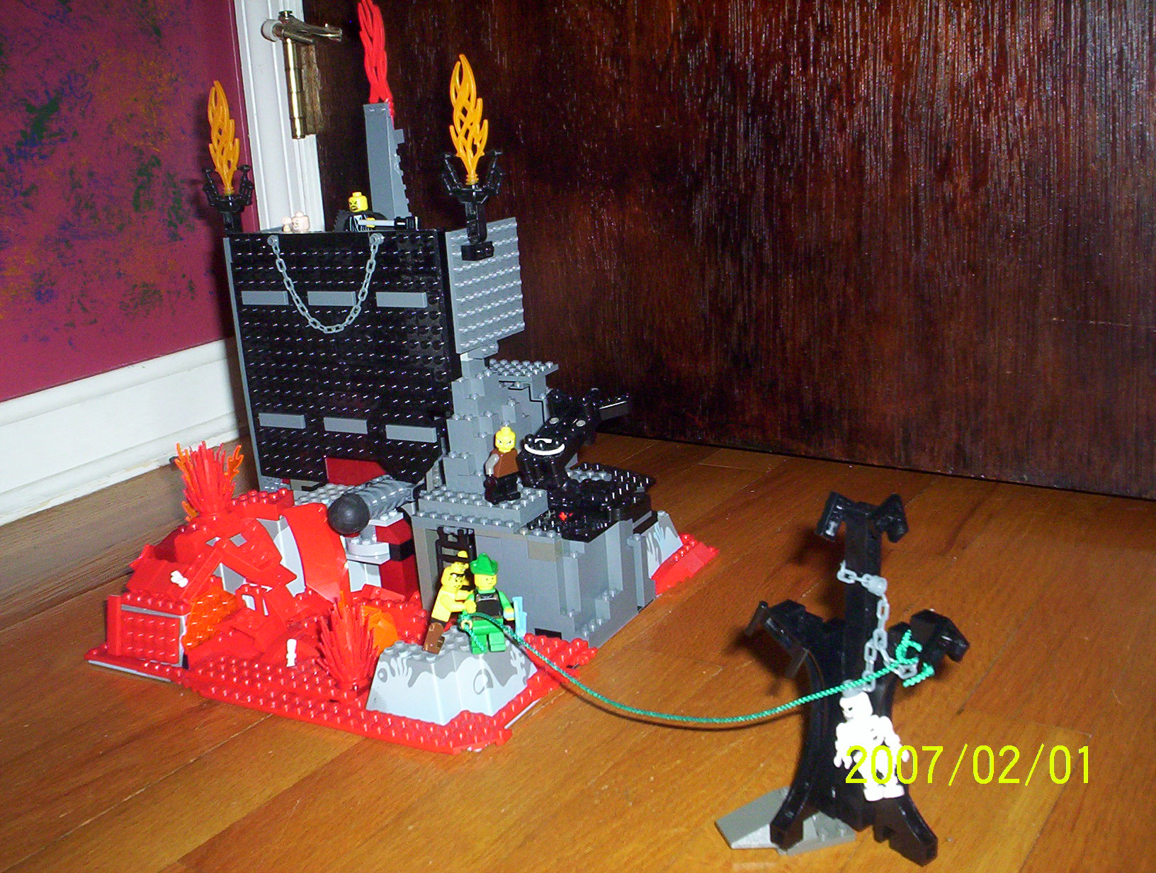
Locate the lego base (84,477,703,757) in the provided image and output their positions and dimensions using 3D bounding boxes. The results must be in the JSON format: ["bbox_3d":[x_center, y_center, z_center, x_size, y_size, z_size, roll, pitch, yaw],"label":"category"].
[{"bbox_3d":[-0.097,0.062,0.724,0.266,0.078,0.278,4,17,29],"label":"lego base"}]

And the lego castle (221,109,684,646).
[{"bbox_3d":[-0.073,-0.048,0.728,0.232,0.282,0.156,4,17,29],"label":"lego castle"}]

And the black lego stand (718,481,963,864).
[{"bbox_3d":[0.095,0.086,0.463,0.088,0.138,0.060,1,16,18],"label":"black lego stand"}]

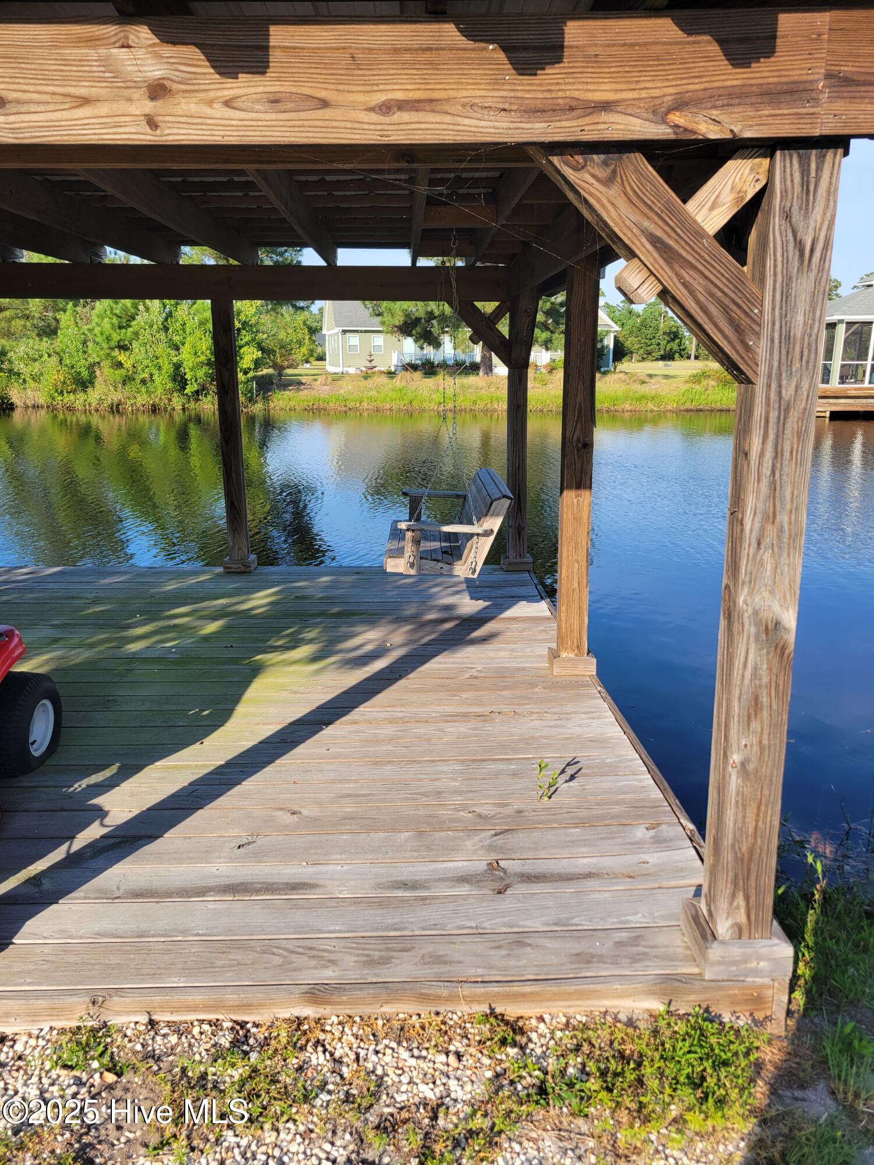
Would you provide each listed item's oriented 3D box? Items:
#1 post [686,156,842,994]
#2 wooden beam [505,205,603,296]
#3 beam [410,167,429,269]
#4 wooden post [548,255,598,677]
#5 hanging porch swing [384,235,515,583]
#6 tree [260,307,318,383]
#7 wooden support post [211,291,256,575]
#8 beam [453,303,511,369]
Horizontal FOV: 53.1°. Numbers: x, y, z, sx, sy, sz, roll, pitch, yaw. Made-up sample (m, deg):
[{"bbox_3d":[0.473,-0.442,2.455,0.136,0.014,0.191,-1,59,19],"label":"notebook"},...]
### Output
[{"bbox_3d":[0.777,0.032,2.111,0.215,1.960,0.215,-1,13,-2],"label":"post"},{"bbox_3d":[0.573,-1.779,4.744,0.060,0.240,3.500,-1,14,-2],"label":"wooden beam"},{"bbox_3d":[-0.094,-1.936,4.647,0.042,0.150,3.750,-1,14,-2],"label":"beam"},{"bbox_3d":[0.694,-0.547,4.332,0.210,2.050,0.210,-1,13,-2],"label":"wooden post"},{"bbox_3d":[0.045,-1.084,5.454,0.740,1.880,1.270,-1,13,-2],"label":"hanging porch swing"},{"bbox_3d":[-9.099,-14.688,54.000,3.600,4.800,3.500,-1,13,-2],"label":"tree"},{"bbox_3d":[-1.556,-1.087,6.672,0.200,2.040,0.200,-1,13,-2],"label":"wooden support post"},{"bbox_3d":[0.345,-1.888,6.550,0.140,0.680,0.120,-45,11,8],"label":"beam"}]

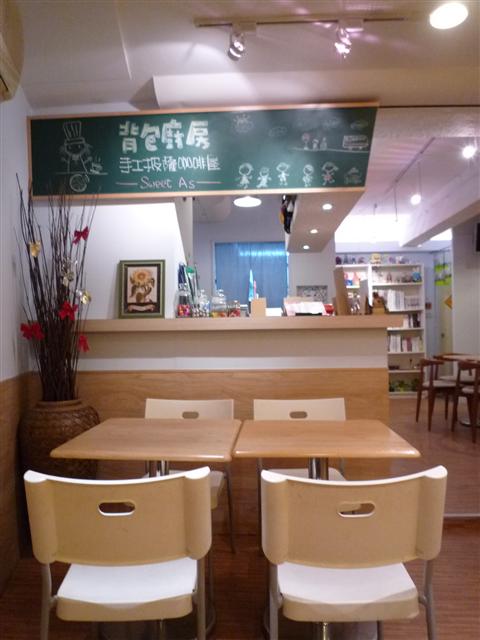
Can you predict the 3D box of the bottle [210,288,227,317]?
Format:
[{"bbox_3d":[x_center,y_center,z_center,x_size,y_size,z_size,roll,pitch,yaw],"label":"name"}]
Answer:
[{"bbox_3d":[-0.122,-0.094,2.631,0.088,0.160,0.088,-1,-1,3],"label":"bottle"}]

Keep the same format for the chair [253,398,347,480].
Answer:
[{"bbox_3d":[0.301,0.809,2.178,0.490,0.800,0.530,-1,-1,3],"label":"chair"}]

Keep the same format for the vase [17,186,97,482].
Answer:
[{"bbox_3d":[-0.959,0.256,2.431,0.410,1.924,0.410,-1,-1,3],"label":"vase"}]

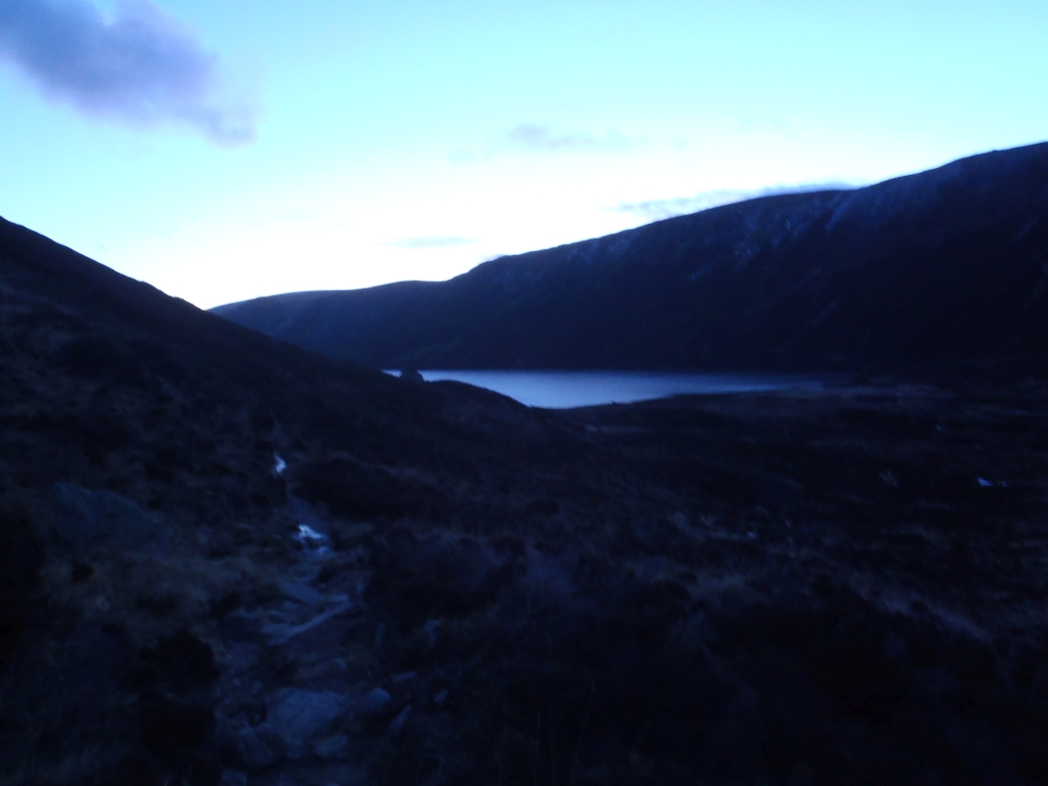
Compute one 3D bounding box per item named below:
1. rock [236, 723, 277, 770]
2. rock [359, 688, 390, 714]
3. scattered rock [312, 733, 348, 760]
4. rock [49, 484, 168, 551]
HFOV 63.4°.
[{"bbox_3d":[-1.155,1.526,3.650,0.165,0.110,0.190,-1,3,-20],"label":"rock"},{"bbox_3d":[-0.721,1.487,4.100,0.150,0.090,0.130,0,2,-10],"label":"rock"},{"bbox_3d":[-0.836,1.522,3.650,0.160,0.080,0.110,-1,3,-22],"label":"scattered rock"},{"bbox_3d":[-3.224,0.955,6.600,0.900,0.450,0.620,-1,3,-25],"label":"rock"}]

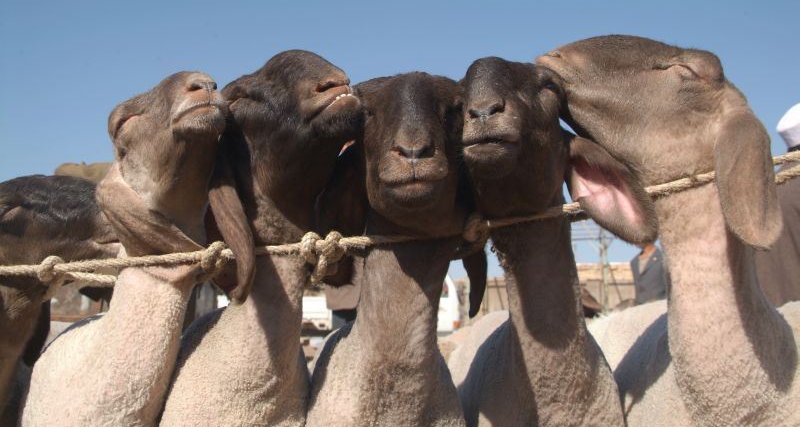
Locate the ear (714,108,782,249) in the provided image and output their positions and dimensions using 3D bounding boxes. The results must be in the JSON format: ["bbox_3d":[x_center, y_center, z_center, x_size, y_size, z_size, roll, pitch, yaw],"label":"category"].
[{"bbox_3d":[0.465,-0.048,1.160,0.072,0.185,0.042,-7,-5,3],"label":"ear"}]

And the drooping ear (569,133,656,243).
[{"bbox_3d":[0.293,-0.035,1.200,0.080,0.185,0.050,-43,-15,15],"label":"drooping ear"}]

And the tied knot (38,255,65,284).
[{"bbox_3d":[-0.498,0.080,1.240,0.035,0.042,0.034,1,-7,-6],"label":"tied knot"}]

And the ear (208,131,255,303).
[{"bbox_3d":[-0.237,0.004,1.220,0.055,0.235,0.045,-12,-11,24],"label":"ear"}]

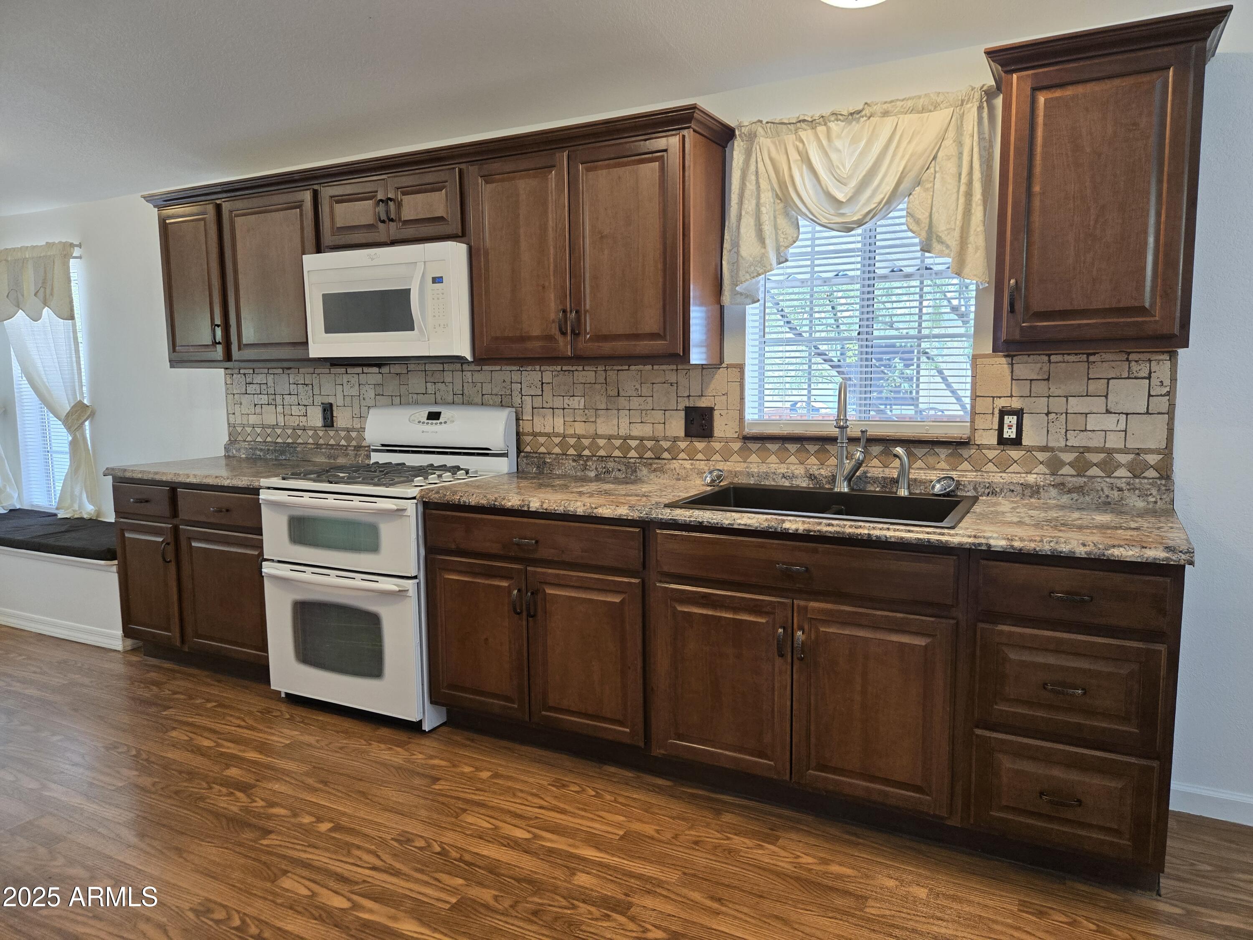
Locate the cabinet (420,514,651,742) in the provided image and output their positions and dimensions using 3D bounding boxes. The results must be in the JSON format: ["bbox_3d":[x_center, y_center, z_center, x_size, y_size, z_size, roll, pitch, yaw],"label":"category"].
[{"bbox_3d":[-0.183,0.527,3.076,0.903,0.853,0.654,3,7,28],"label":"cabinet"}]

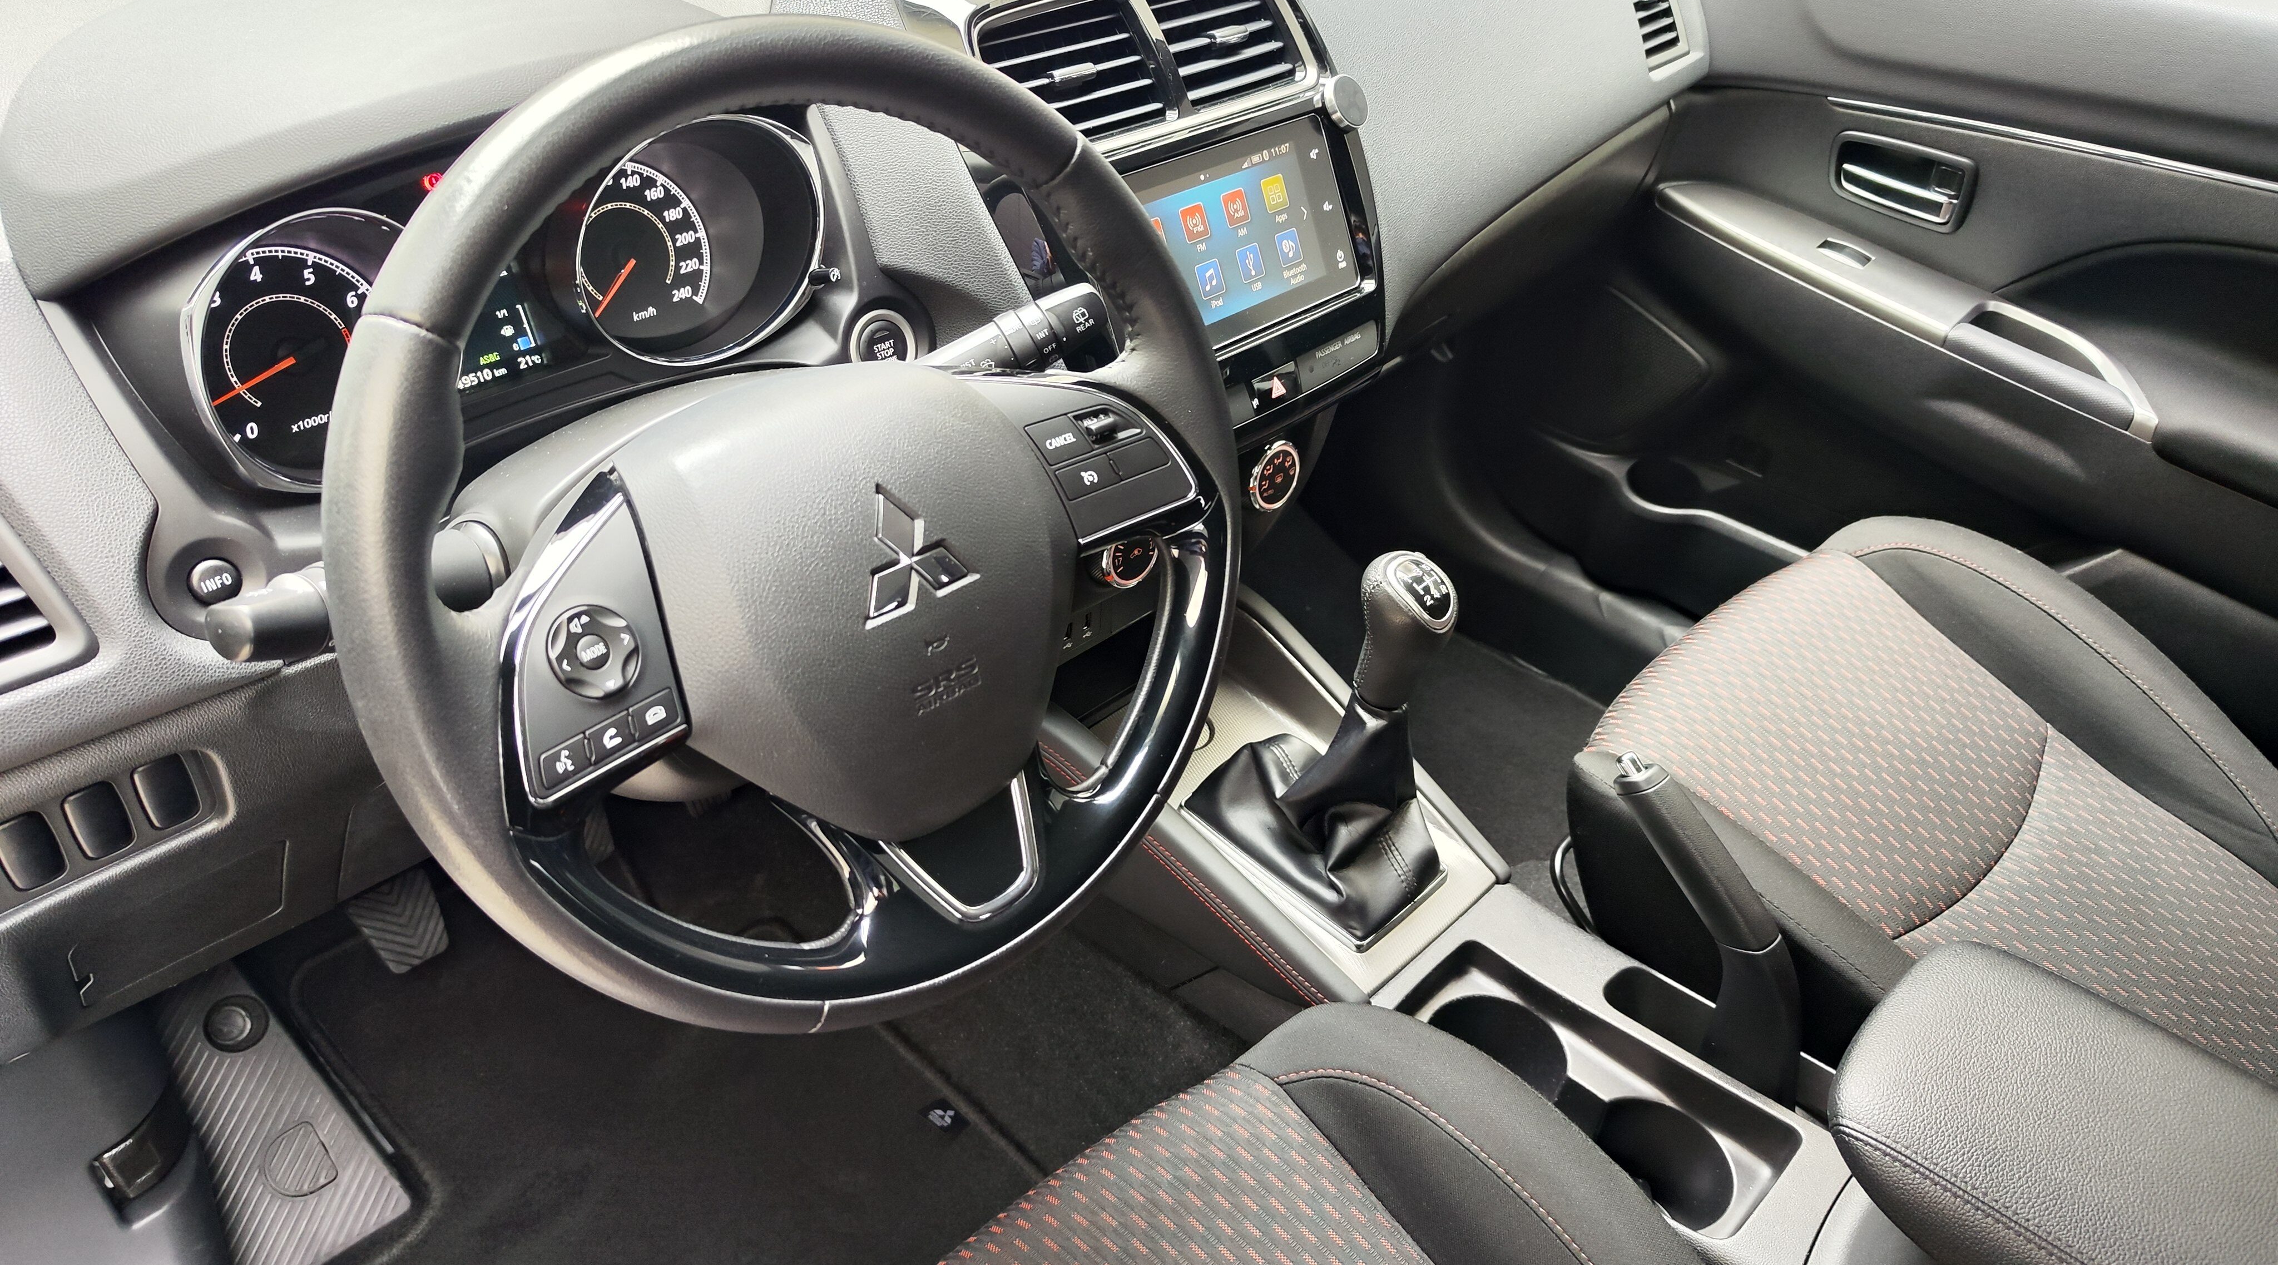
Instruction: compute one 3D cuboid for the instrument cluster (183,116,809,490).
[{"bbox_3d":[-0.271,-0.157,0.688,0.060,0.122,0.287,23,40,39],"label":"instrument cluster"}]

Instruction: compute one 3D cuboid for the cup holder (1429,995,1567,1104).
[{"bbox_3d":[0.214,0.275,0.926,0.087,0.060,0.087,0,34,0],"label":"cup holder"}]

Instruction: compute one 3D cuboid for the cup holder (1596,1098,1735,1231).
[{"bbox_3d":[0.285,0.320,0.858,0.088,0.060,0.088,0,34,0],"label":"cup holder"}]

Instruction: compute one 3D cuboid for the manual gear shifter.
[{"bbox_3d":[0.124,0.048,0.959,0.172,0.265,0.097,28,43,35],"label":"manual gear shifter"}]

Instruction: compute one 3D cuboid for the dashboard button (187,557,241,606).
[{"bbox_3d":[-0.373,-0.020,0.610,0.010,0.020,0.020,16,35,43],"label":"dashboard button"}]

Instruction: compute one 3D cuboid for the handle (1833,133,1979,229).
[{"bbox_3d":[0.631,-0.369,1.247,0.110,0.064,0.030,28,43,35],"label":"handle"}]

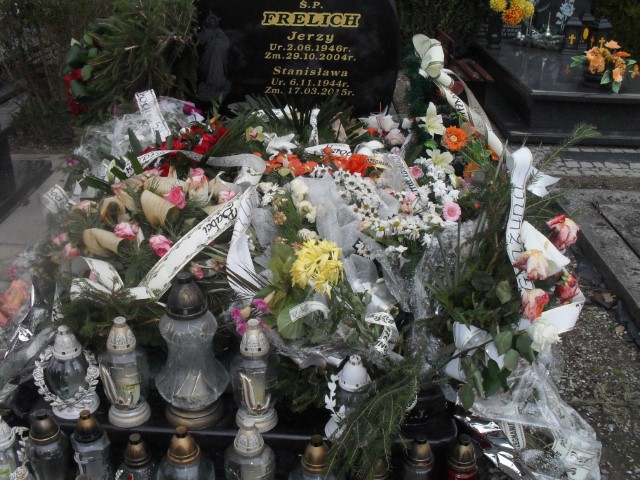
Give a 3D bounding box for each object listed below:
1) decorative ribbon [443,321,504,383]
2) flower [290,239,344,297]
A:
[{"bbox_3d":[0.351,0.256,1.470,0.135,0.120,0.080,1,24,0],"label":"decorative ribbon"},{"bbox_3d":[-0.006,0.070,1.640,0.135,0.125,0.120,0,21,0],"label":"flower"}]

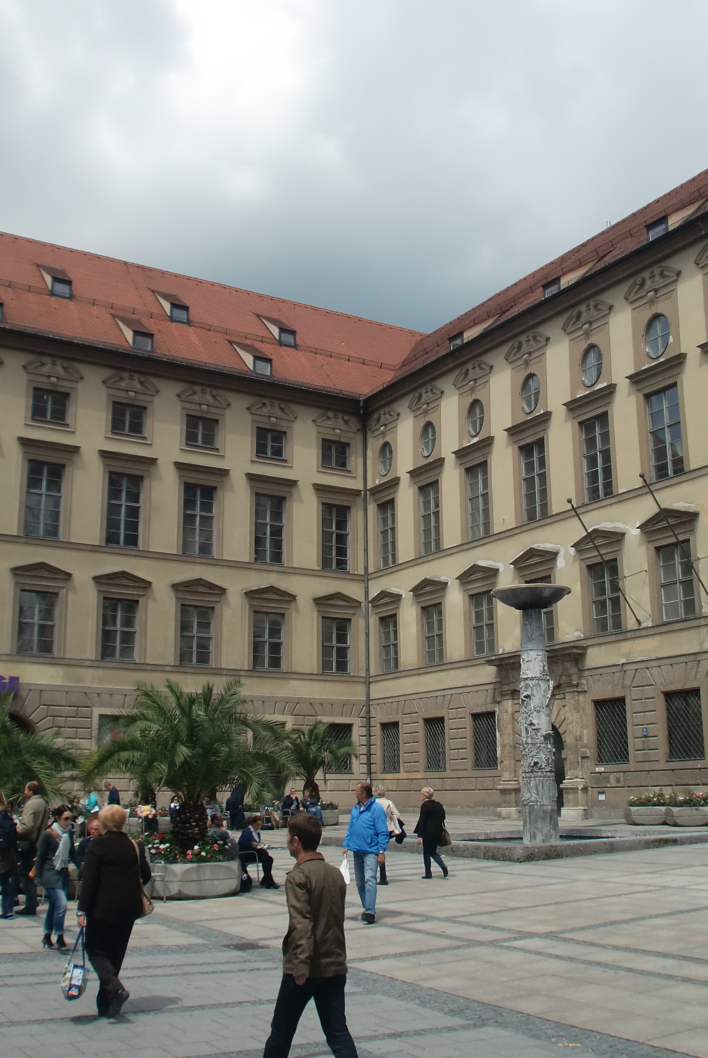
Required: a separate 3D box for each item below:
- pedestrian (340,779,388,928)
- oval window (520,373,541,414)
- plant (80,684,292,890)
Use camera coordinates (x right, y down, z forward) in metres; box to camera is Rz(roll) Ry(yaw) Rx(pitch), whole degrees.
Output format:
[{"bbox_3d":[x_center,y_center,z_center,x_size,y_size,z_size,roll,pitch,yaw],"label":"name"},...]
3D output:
[{"bbox_3d":[0.141,4.131,13.533,0.580,1.760,0.450,-9,-16,31],"label":"pedestrian"},{"bbox_3d":[7.300,-5.570,43.700,0.250,1.760,1.150,8,-16,-32],"label":"oval window"},{"bbox_3d":[-2.781,4.254,17.476,3.250,3.450,3.100,0,-14,0],"label":"plant"}]

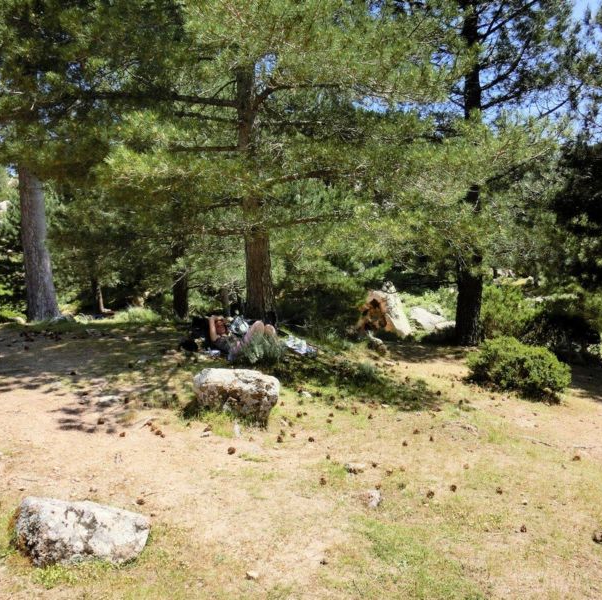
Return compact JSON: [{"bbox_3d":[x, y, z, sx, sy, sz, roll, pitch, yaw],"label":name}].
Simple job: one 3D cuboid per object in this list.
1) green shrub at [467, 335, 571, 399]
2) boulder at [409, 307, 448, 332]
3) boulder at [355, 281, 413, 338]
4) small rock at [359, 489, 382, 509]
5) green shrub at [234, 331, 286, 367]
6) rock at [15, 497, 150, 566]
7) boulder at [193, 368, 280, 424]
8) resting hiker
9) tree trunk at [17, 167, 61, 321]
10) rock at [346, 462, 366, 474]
[{"bbox_3d":[2.279,0.704,6.750,1.020,0.550,0.850,1,6,18],"label":"green shrub"},{"bbox_3d":[2.482,0.374,12.400,0.850,0.460,0.700,1,6,17],"label":"boulder"},{"bbox_3d":[1.364,0.182,10.700,0.880,0.860,0.750,1,6,19],"label":"boulder"},{"bbox_3d":[0.403,1.152,3.755,0.120,0.075,0.110,-1,6,0],"label":"small rock"},{"bbox_3d":[-0.519,0.595,8.100,0.620,0.430,0.520,-1,6,0],"label":"green shrub"},{"bbox_3d":[-1.102,1.165,3.250,0.640,0.230,0.360,-1,6,2],"label":"rock"},{"bbox_3d":[-0.573,0.858,5.750,0.740,0.380,0.550,-1,6,-6],"label":"boulder"},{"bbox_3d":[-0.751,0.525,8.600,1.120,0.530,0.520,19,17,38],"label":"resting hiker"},{"bbox_3d":[-5.052,-1.113,12.570,0.570,3.050,0.570,-3,6,0],"label":"tree trunk"},{"bbox_3d":[0.360,1.113,4.274,0.125,0.055,0.100,-1,6,0],"label":"rock"}]

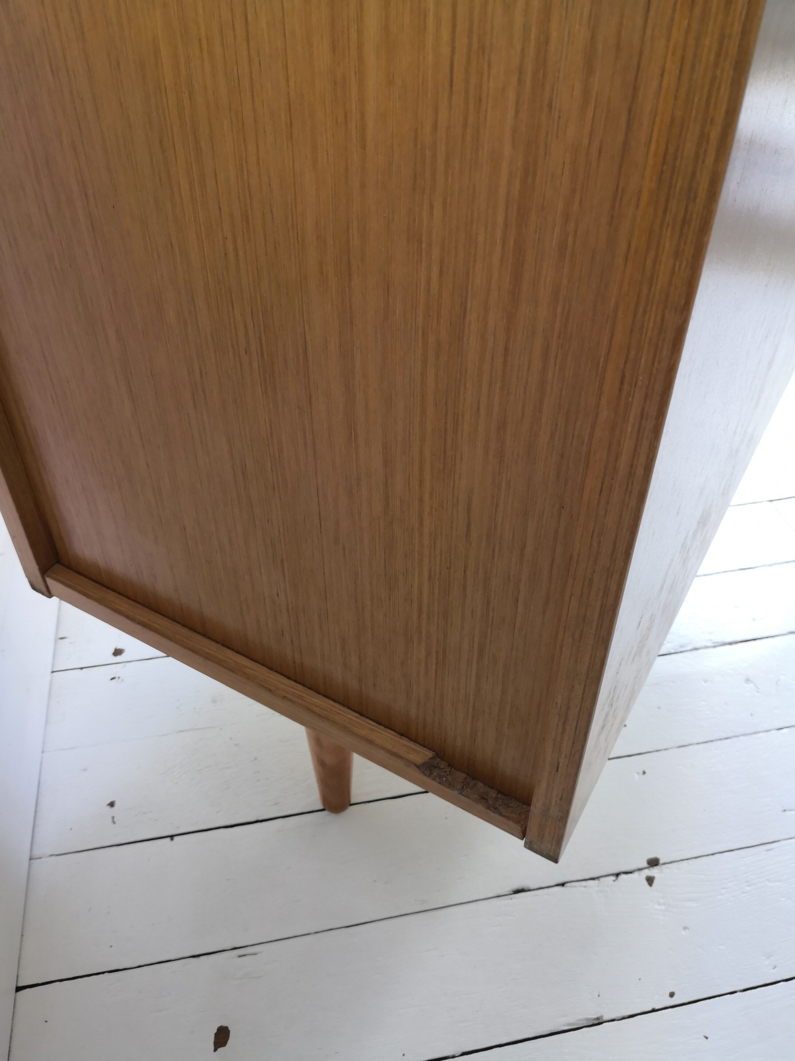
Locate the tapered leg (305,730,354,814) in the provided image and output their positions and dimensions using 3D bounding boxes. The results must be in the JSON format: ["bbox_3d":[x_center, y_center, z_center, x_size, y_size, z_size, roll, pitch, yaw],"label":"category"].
[{"bbox_3d":[-0.056,0.165,0.684,0.053,0.207,0.053,21,44,23],"label":"tapered leg"}]

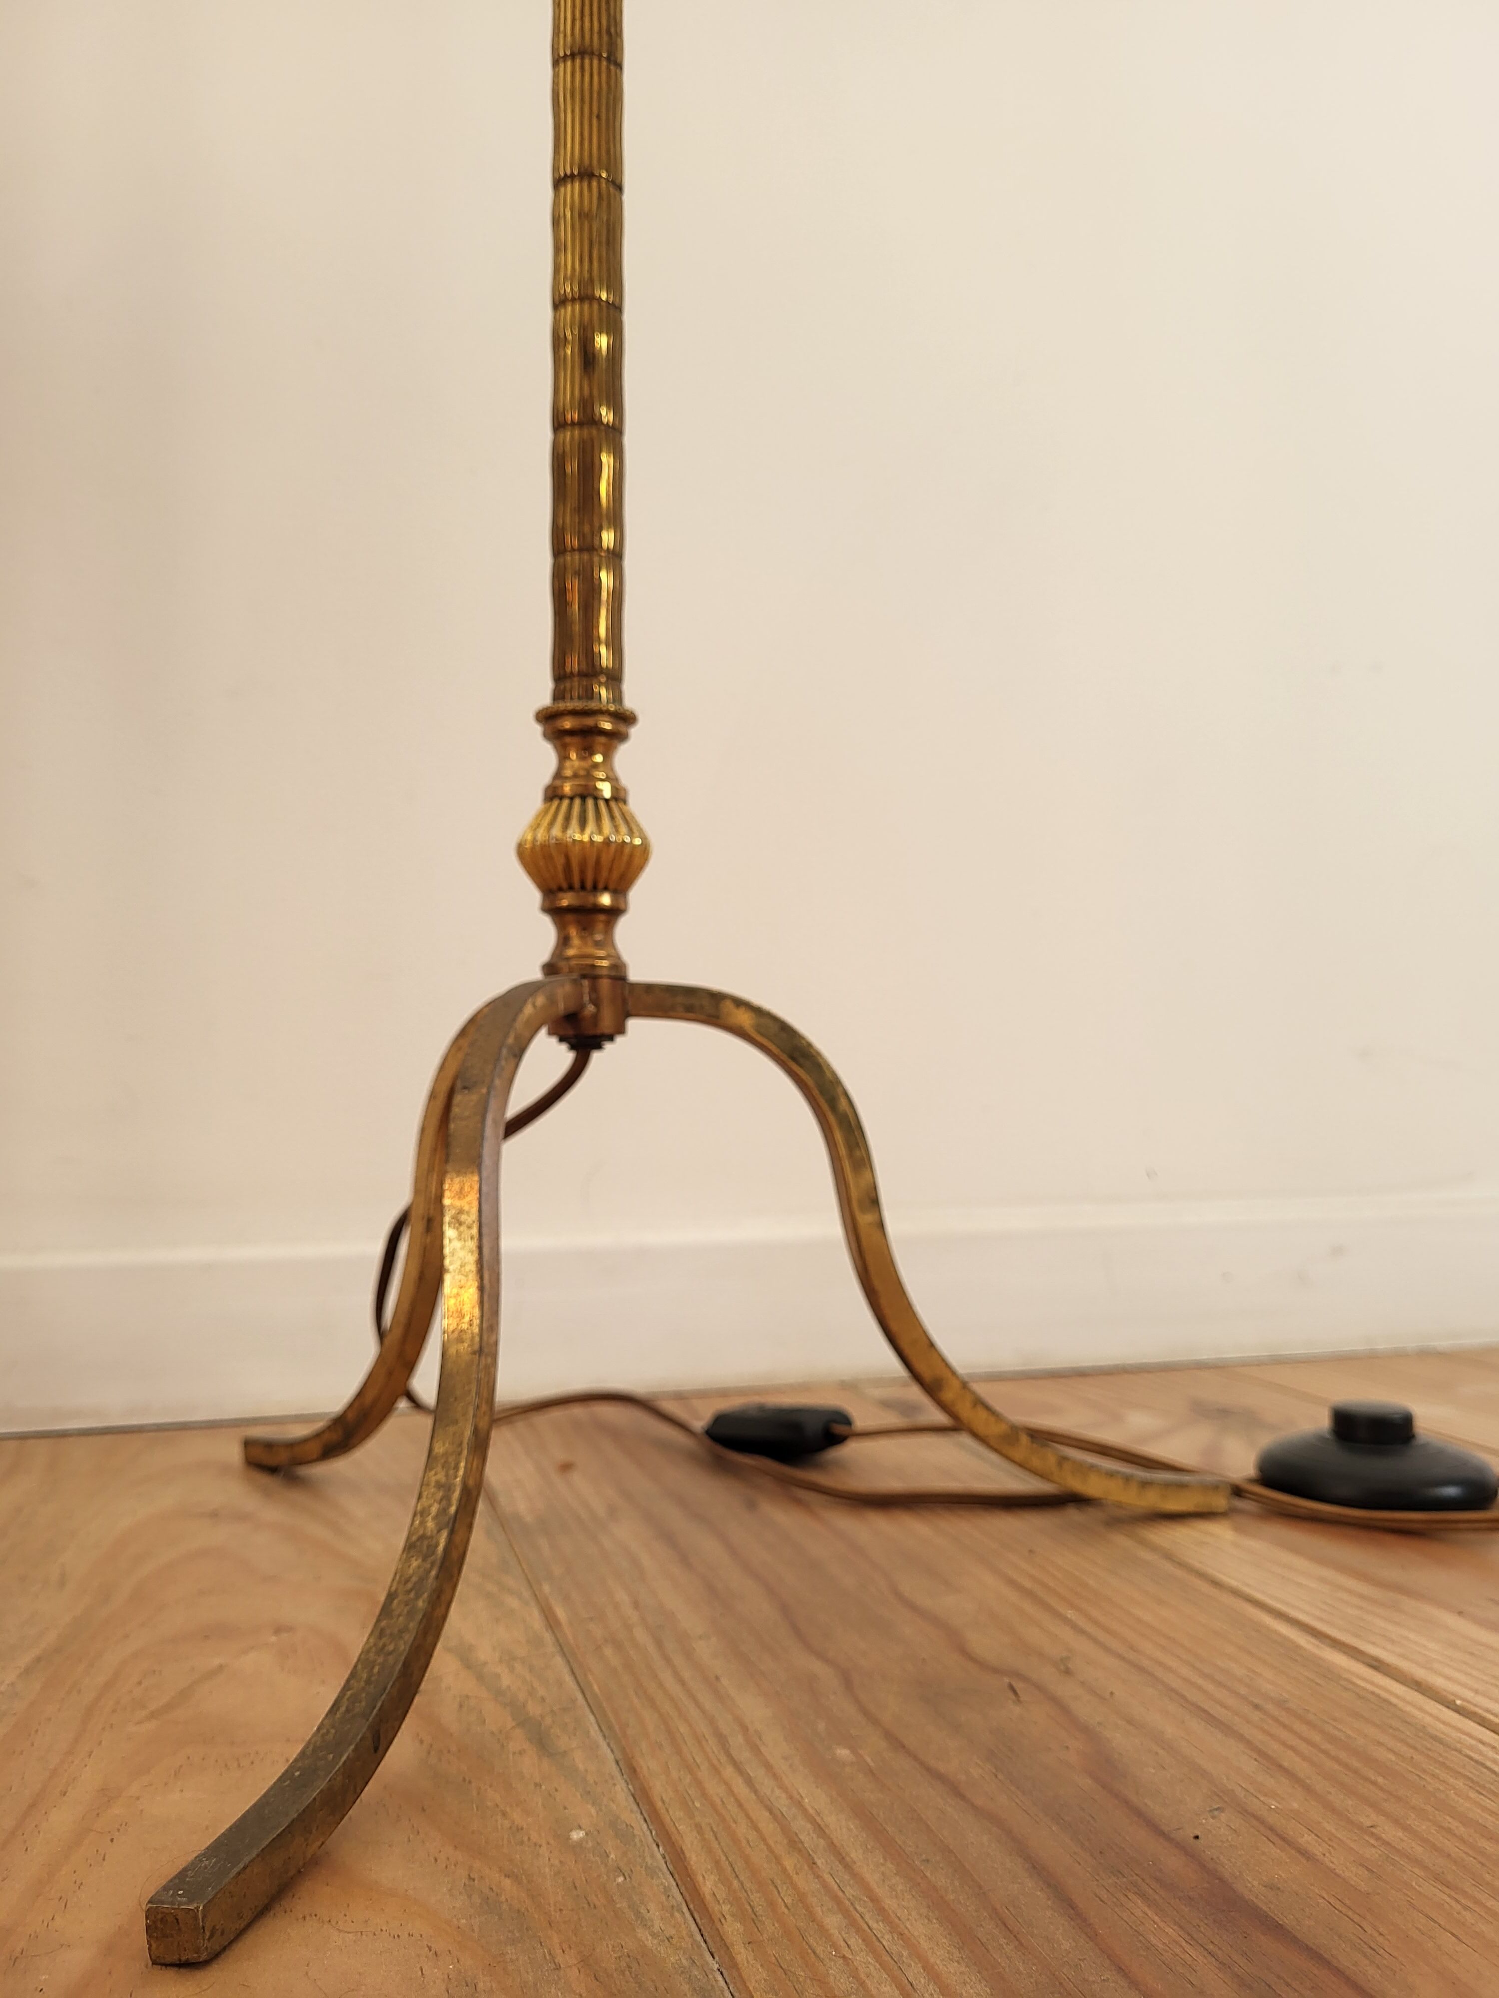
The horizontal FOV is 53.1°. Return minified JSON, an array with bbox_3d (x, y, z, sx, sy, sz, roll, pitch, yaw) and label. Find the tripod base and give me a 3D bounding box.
[{"bbox_3d":[-0.052,0.073,0.372,0.340,0.162,0.296,-2,-4,14],"label":"tripod base"}]

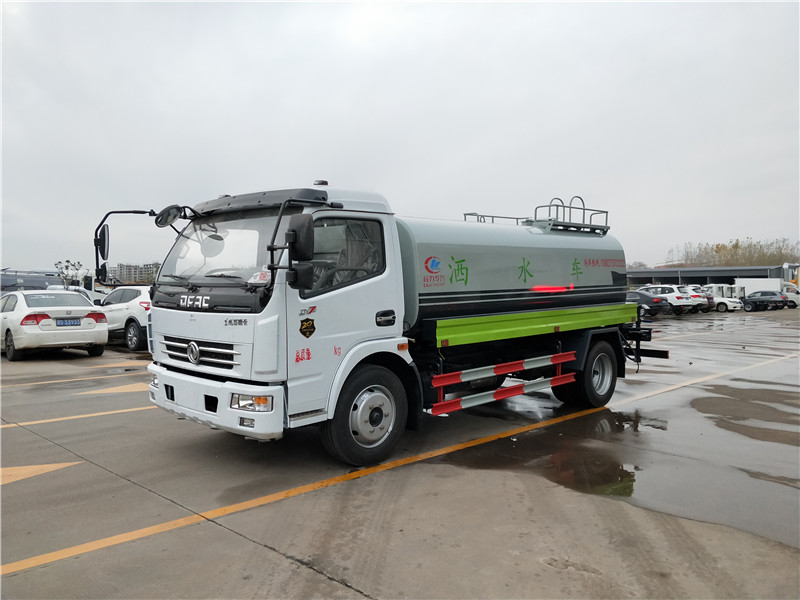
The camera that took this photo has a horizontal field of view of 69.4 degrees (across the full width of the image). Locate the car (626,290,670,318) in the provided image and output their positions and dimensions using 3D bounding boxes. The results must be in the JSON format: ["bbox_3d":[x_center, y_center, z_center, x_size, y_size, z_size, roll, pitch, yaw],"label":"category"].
[{"bbox_3d":[13.463,0.178,34.239,1.800,1.460,4.650,-1,1,-43],"label":"car"}]

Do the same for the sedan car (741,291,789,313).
[{"bbox_3d":[30.850,-0.084,50.006,1.800,1.470,4.450,-1,1,-43],"label":"sedan car"}]

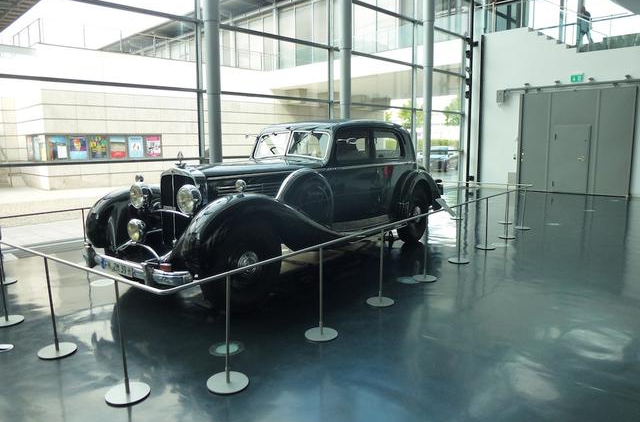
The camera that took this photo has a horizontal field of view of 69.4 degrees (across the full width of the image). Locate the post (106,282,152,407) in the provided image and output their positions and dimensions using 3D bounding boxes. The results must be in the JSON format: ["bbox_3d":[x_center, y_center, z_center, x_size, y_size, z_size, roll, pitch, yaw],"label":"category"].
[{"bbox_3d":[-1.220,0.767,2.848,0.272,0.761,0.272,-1,8,0],"label":"post"}]

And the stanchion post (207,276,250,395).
[{"bbox_3d":[-0.587,0.750,2.974,0.272,0.761,0.272,-1,8,0],"label":"stanchion post"}]

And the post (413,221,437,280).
[{"bbox_3d":[1.101,0.377,4.792,0.244,0.670,0.244,6,11,36],"label":"post"}]

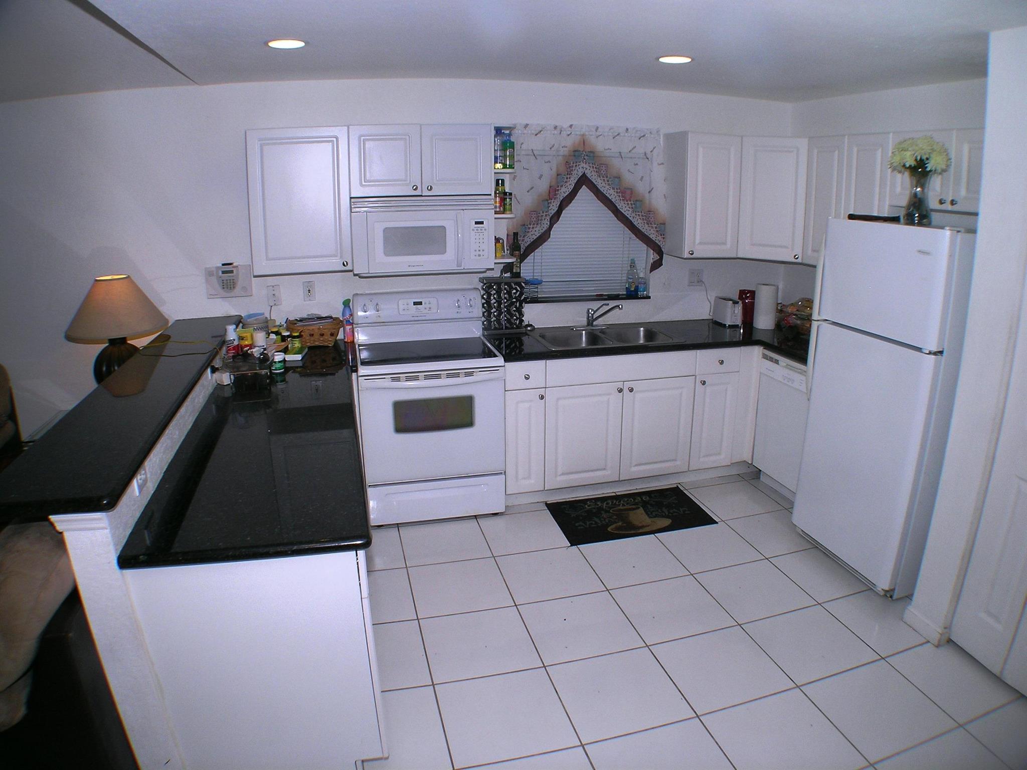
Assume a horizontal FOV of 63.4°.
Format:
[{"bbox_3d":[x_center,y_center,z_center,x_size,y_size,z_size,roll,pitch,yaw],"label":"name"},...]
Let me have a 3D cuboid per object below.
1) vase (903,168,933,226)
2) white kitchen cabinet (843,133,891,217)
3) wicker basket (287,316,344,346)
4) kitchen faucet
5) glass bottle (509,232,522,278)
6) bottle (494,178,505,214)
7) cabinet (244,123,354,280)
[{"bbox_3d":[1.734,-0.815,3.585,0.133,0.236,0.133,-5,18,-16],"label":"vase"},{"bbox_3d":[1.898,-0.914,4.206,0.325,0.709,0.345,-5,18,-16],"label":"white kitchen cabinet"},{"bbox_3d":[-1.101,-0.280,4.614,0.295,0.138,0.192,-4,18,-14],"label":"wicker basket"},{"bbox_3d":[0.559,-0.427,5.077,0.207,0.153,0.059,1,18,3],"label":"kitchen faucet"},{"bbox_3d":[0.018,-0.750,4.798,0.061,0.261,0.061,-4,18,-14],"label":"glass bottle"},{"bbox_3d":[-0.071,-1.034,4.540,0.063,0.184,0.063,-4,18,-14],"label":"bottle"},{"bbox_3d":[-1.112,-0.956,4.303,0.483,0.719,0.330,-5,18,-16],"label":"cabinet"}]

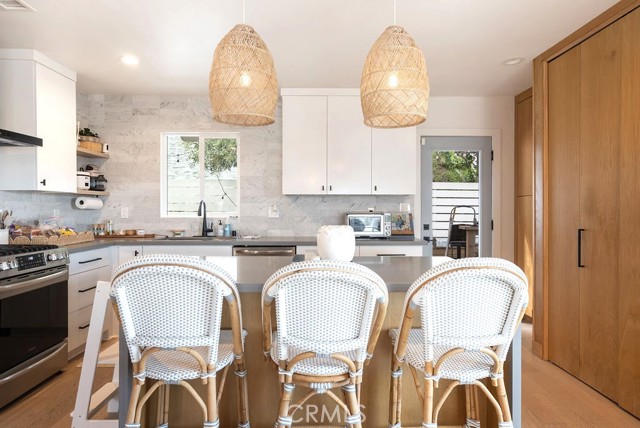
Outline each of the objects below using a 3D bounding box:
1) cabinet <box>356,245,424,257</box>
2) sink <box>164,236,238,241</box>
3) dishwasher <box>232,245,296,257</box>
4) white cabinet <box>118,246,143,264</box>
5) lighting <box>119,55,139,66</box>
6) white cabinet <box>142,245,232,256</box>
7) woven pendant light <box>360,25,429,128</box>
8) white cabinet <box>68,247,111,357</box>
[{"bbox_3d":[0.679,0.680,3.716,0.603,0.785,0.600,0,1,-1],"label":"cabinet"},{"bbox_3d":[-1.236,0.359,3.656,0.750,0.220,0.440,0,1,-1],"label":"sink"},{"bbox_3d":[-0.530,0.708,3.699,0.607,0.830,0.600,0,1,-1],"label":"dishwasher"},{"bbox_3d":[-1.794,0.681,3.678,0.227,0.785,0.600,0,1,-1],"label":"white cabinet"},{"bbox_3d":[-1.620,-1.287,2.991,0.160,0.030,0.160,0,1,-1],"label":"lighting"},{"bbox_3d":[-1.259,0.681,3.686,0.850,0.785,0.600,0,1,-1],"label":"white cabinet"},{"bbox_3d":[0.385,-0.729,1.844,0.350,0.505,0.350,0,1,-1],"label":"woven pendant light"},{"bbox_3d":[-2.240,0.683,3.031,0.600,0.770,0.580,0,1,-1],"label":"white cabinet"}]

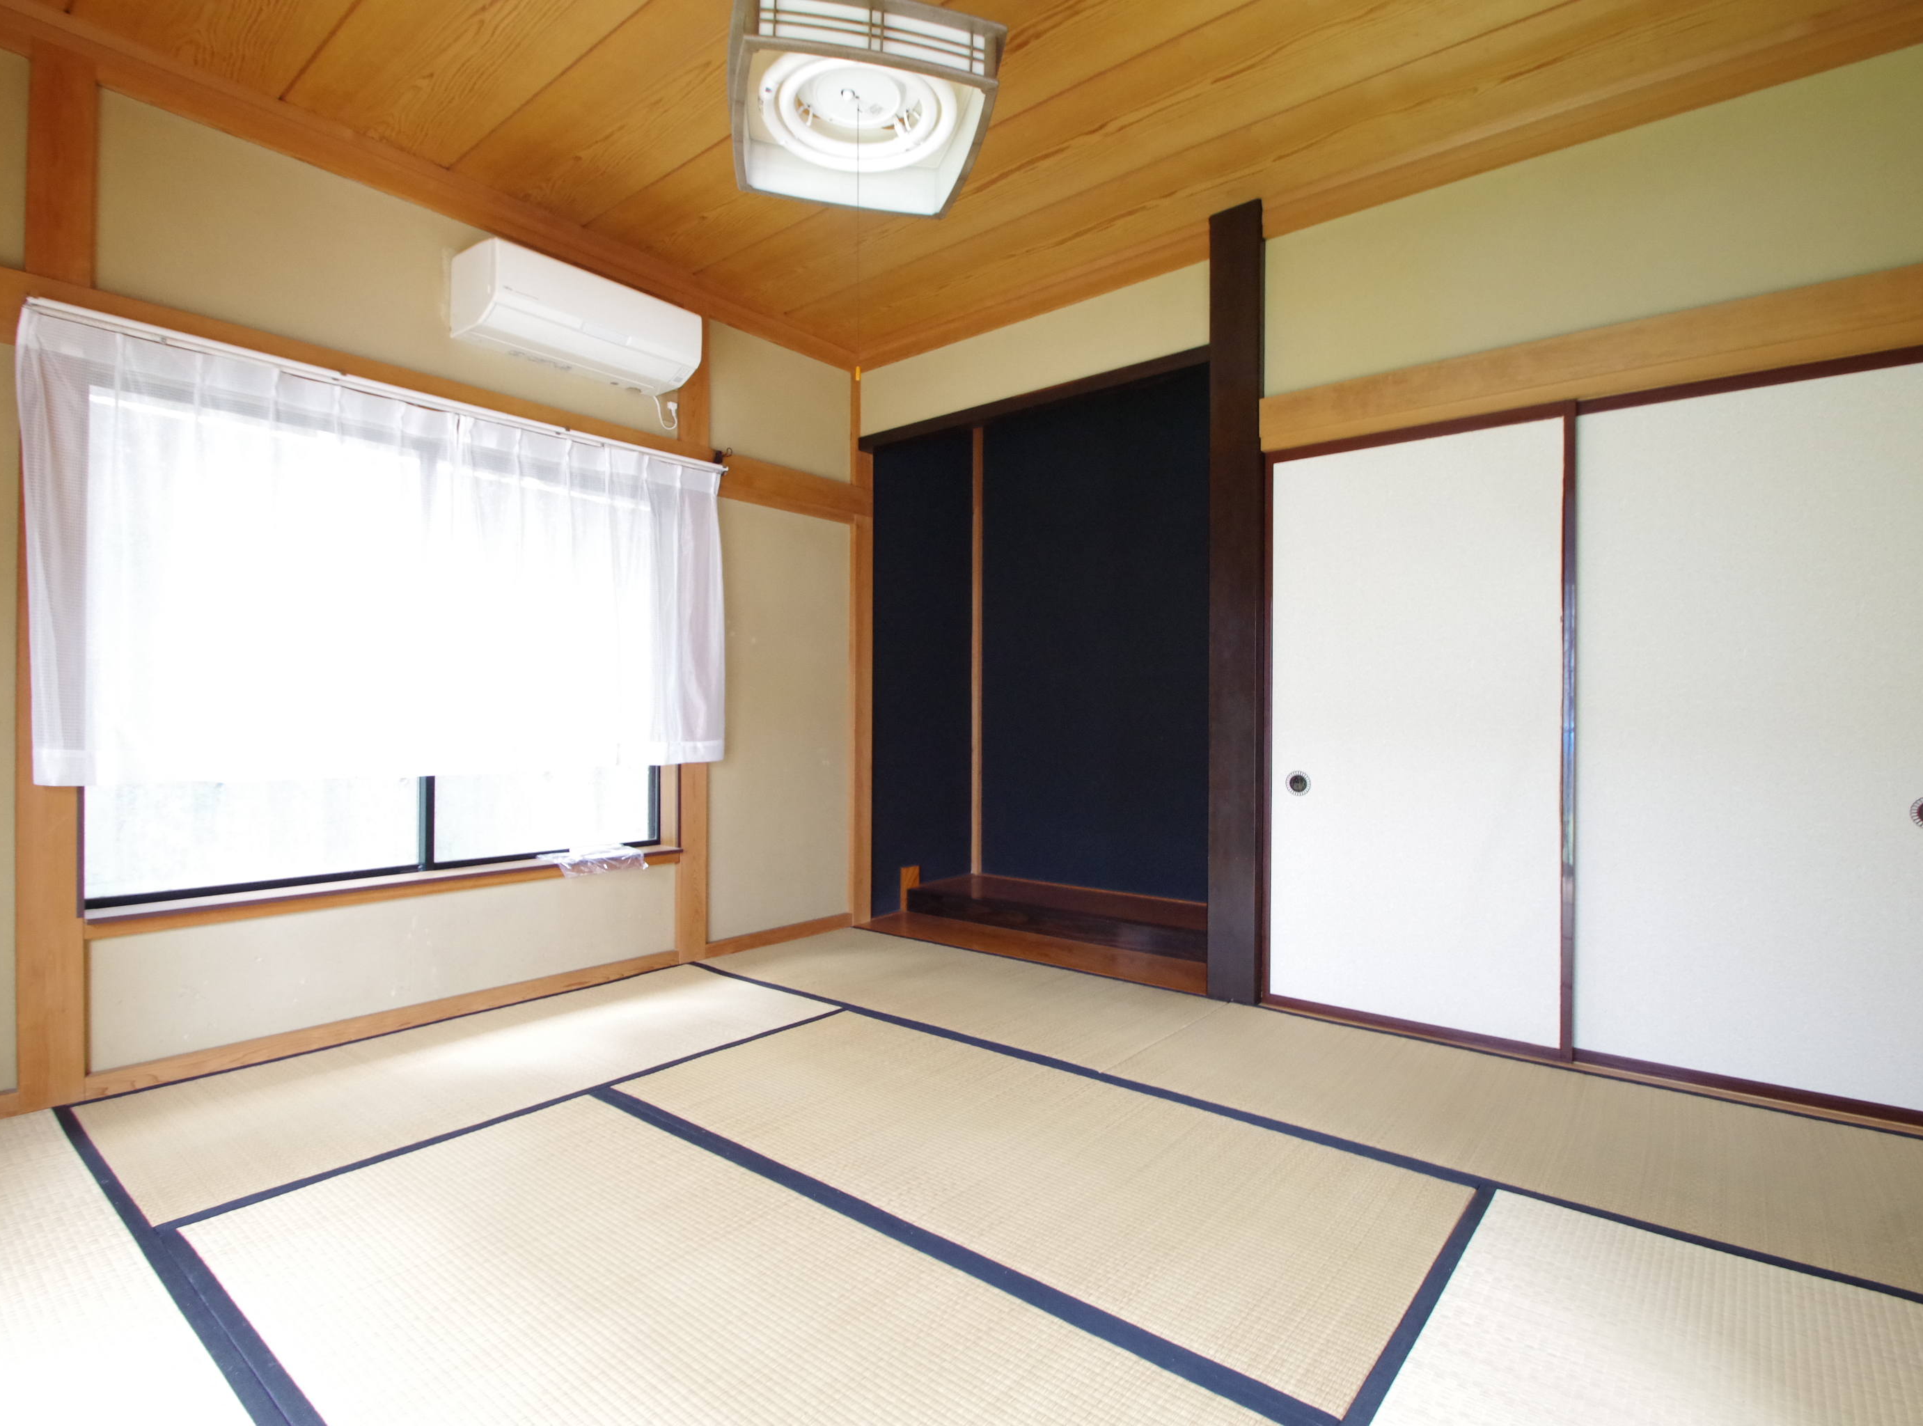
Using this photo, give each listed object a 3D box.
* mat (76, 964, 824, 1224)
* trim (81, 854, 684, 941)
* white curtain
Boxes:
[{"bbox_3d":[-1.290,0.999,2.573,0.853,0.050,1.704,0,0,40],"label":"mat"},{"bbox_3d":[-1.655,0.548,2.849,0.080,0.049,1.652,0,0,43],"label":"trim"},{"bbox_3d":[-1.567,-0.390,2.778,0.100,1.142,1.881,0,0,43],"label":"white curtain"}]

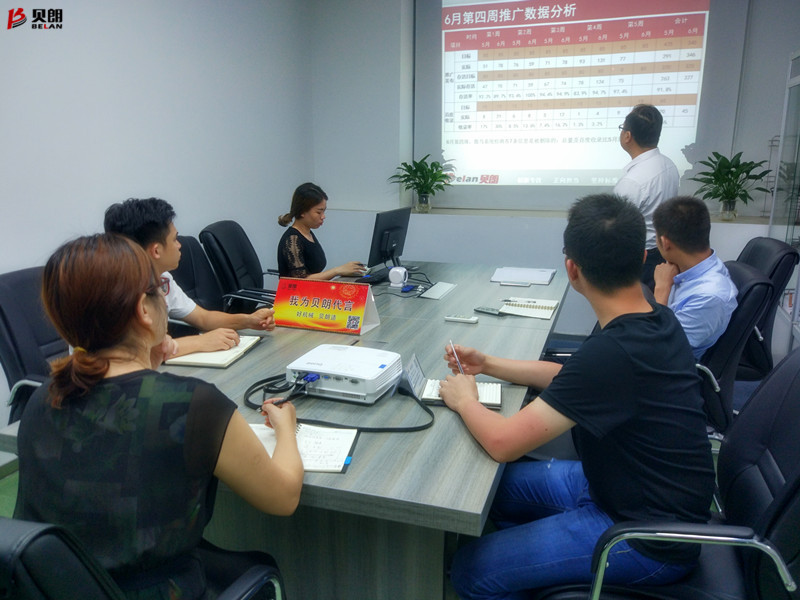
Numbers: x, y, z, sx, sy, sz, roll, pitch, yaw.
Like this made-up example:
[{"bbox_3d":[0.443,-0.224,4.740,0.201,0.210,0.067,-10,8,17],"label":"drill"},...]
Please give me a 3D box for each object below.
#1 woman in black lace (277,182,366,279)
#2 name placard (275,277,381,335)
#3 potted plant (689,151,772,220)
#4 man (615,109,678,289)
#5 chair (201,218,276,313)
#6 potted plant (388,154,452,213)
[{"bbox_3d":[-0.317,-0.002,3.580,0.640,1.270,0.460,3,13,14],"label":"woman in black lace"},{"bbox_3d":[-0.299,0.013,2.607,0.387,0.179,0.173,5,14,19],"label":"name placard"},{"bbox_3d":[2.552,-0.893,4.994,0.616,0.540,0.597,4,14,18],"label":"potted plant"},{"bbox_3d":[1.227,-0.138,3.316,0.340,1.666,0.480,12,17,41],"label":"man"},{"bbox_3d":[-0.571,0.183,3.222,0.650,1.070,0.600,3,13,11],"label":"chair"},{"bbox_3d":[0.177,-1.014,5.574,0.524,0.500,0.507,0,13,0],"label":"potted plant"}]

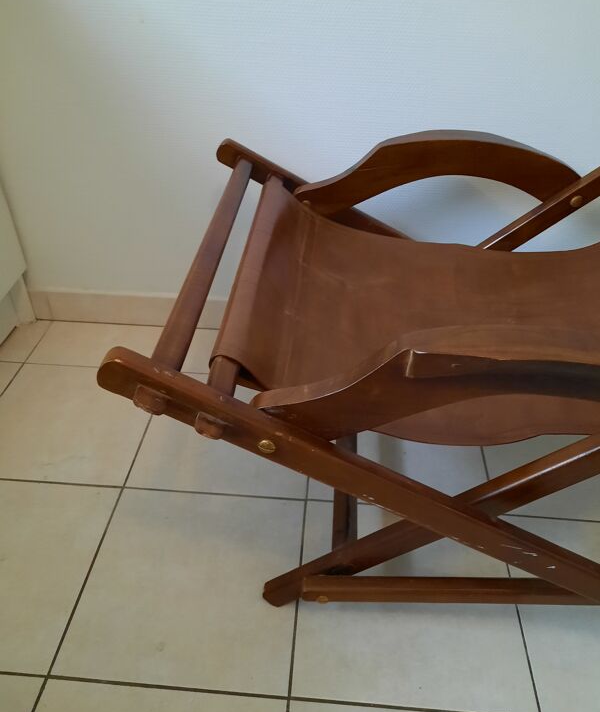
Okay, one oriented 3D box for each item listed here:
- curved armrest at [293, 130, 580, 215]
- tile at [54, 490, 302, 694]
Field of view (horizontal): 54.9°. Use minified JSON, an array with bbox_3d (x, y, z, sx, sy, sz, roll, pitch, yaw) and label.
[{"bbox_3d":[0.220,-0.288,0.925,0.457,0.137,0.049,3,38,2],"label":"curved armrest"},{"bbox_3d":[-0.158,0.334,0.866,0.312,0.009,0.310,3,38,3],"label":"tile"}]

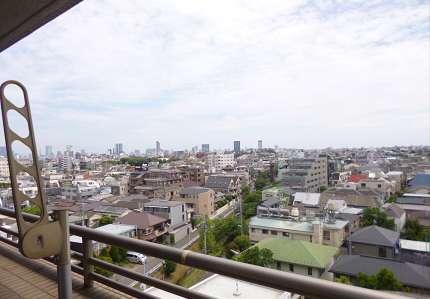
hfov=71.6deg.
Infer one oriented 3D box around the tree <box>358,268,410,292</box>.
[{"bbox_3d":[21.315,18.784,37.396,6.000,6.700,5.300,-2,0,0],"label":"tree"}]

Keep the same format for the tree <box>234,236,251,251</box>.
[{"bbox_3d":[5.761,20.695,63.388,3.500,4.000,3.500,-2,0,0],"label":"tree"}]

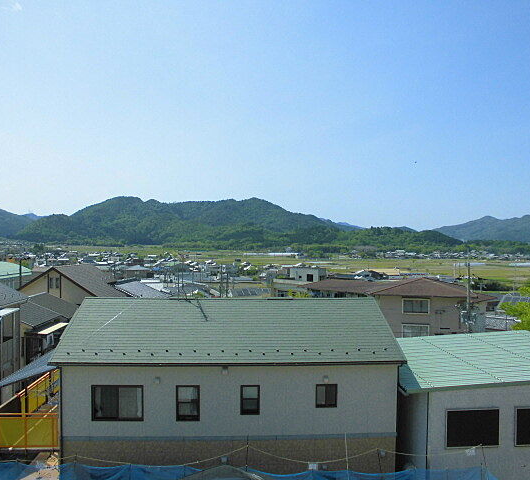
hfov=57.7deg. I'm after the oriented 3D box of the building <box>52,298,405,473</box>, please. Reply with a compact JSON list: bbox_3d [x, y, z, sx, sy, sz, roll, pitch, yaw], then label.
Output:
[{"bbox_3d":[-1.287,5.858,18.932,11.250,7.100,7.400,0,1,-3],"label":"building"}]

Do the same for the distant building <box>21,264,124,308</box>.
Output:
[{"bbox_3d":[-16.215,5.803,40.782,8.300,7.300,5.600,1,1,11],"label":"distant building"}]

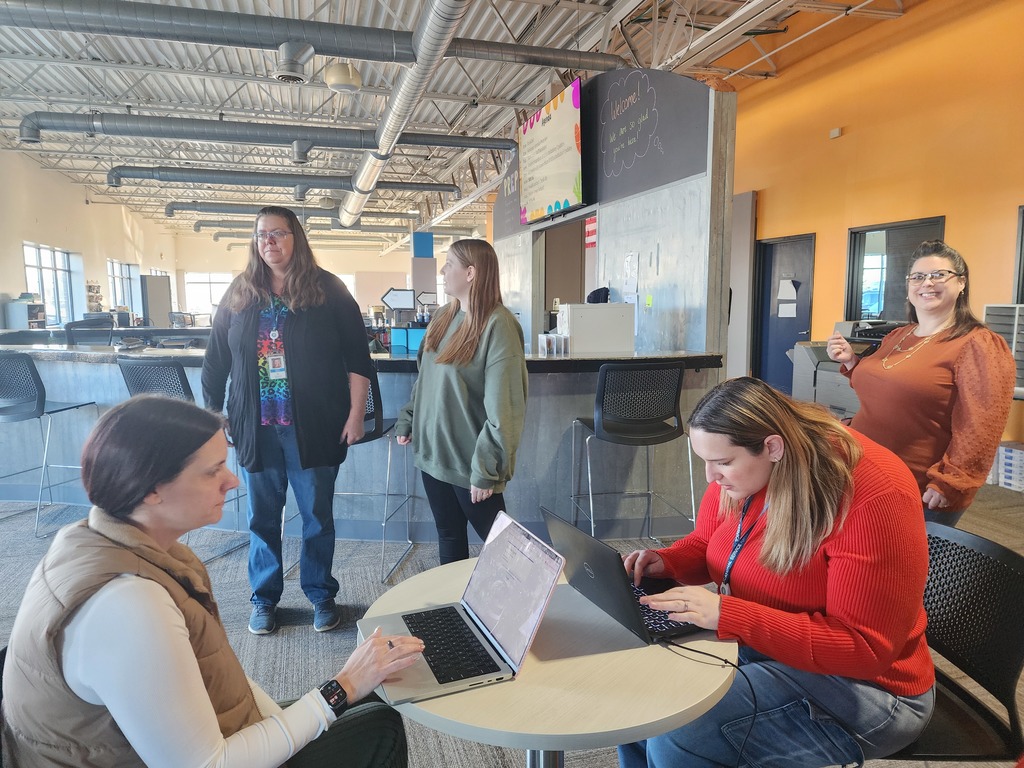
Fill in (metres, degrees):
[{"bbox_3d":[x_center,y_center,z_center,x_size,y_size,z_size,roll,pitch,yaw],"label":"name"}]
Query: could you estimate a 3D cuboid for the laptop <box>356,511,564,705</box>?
[{"bbox_3d":[-0.112,0.401,1.282,0.313,0.207,0.313,-3,7,-22],"label":"laptop"}]

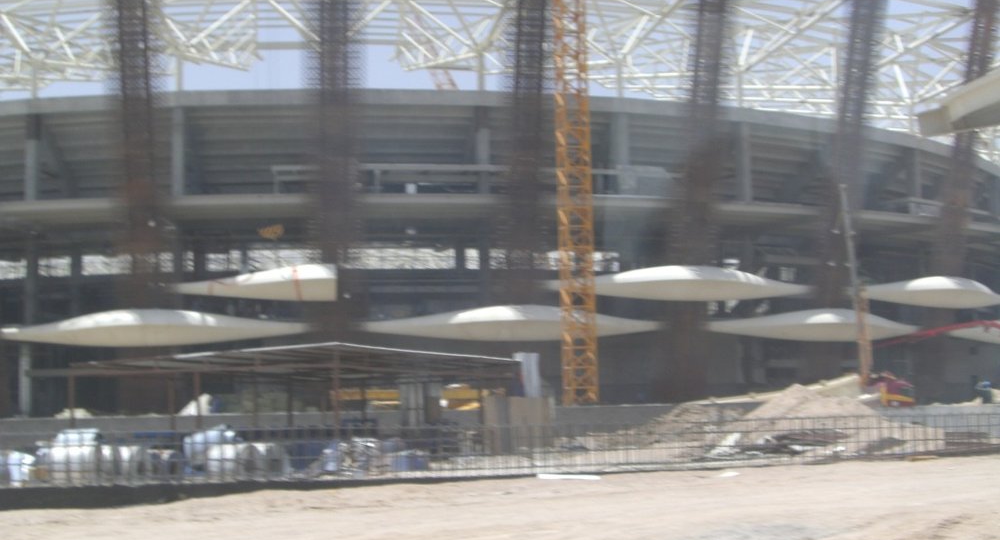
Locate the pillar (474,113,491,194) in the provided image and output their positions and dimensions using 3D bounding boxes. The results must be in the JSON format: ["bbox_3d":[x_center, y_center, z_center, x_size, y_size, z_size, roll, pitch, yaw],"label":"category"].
[{"bbox_3d":[-1.436,-9.691,130.365,0.900,7.387,0.900,0,-6,-14],"label":"pillar"}]

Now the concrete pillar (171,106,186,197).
[{"bbox_3d":[-25.777,-9.527,127.591,0.900,7.802,0.900,-1,-5,1],"label":"concrete pillar"}]

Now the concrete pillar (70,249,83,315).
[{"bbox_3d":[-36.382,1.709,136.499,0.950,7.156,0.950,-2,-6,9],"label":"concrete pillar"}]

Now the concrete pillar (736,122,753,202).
[{"bbox_3d":[21.591,-9.596,139.742,0.900,7.727,0.900,2,-6,-30],"label":"concrete pillar"}]

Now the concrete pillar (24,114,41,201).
[{"bbox_3d":[-37.852,-9.119,128.648,0.900,7.535,0.900,-2,-6,9],"label":"concrete pillar"}]

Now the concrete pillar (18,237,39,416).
[{"bbox_3d":[-37.157,4.806,125.217,0.950,14.832,0.950,-2,-6,8],"label":"concrete pillar"}]

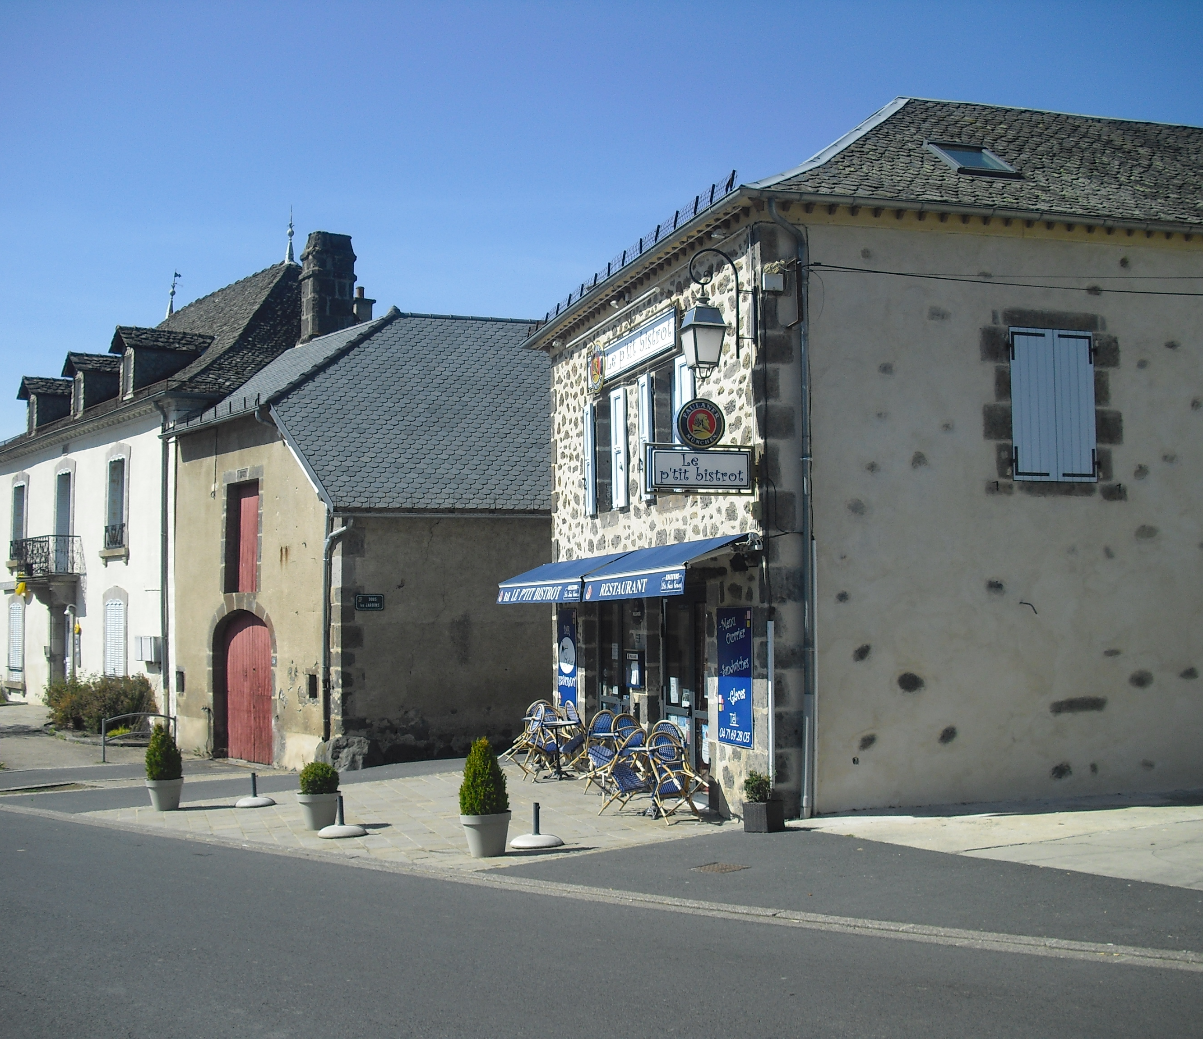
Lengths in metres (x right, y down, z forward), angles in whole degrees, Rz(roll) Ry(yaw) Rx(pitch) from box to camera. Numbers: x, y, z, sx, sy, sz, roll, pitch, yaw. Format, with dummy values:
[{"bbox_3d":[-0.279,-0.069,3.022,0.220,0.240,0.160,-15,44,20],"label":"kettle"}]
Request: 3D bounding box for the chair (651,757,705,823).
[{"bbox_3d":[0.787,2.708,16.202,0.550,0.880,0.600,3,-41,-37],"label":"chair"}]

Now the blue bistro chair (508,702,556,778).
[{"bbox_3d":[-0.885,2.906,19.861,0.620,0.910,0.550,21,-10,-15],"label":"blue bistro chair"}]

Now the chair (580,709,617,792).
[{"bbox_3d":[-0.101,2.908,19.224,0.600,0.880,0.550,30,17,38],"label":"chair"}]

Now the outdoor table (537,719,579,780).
[{"bbox_3d":[-0.575,3.089,20.380,0.560,0.730,0.560,0,-4,0],"label":"outdoor table"}]

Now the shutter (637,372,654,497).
[{"bbox_3d":[0.581,-1.082,19.510,0.060,1.610,0.520,1,-4,-17],"label":"shutter"}]

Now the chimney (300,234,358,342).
[{"bbox_3d":[-5.916,-4.955,32.919,0.750,2.600,1.100,3,-5,-37],"label":"chimney"}]

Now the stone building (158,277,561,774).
[{"bbox_3d":[-3.199,0.258,28.350,8.000,8.300,8.000,3,-5,-39],"label":"stone building"}]

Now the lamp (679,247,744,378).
[{"bbox_3d":[1.216,-2.198,16.186,0.680,1.390,0.410,1,-4,-17],"label":"lamp"}]

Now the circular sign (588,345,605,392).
[{"bbox_3d":[-0.074,-2.105,21.153,0.120,0.690,0.660,1,-4,-17],"label":"circular sign"}]

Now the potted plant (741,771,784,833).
[{"bbox_3d":[1.618,2.775,15.047,0.300,0.600,0.300,-3,-5,35],"label":"potted plant"}]

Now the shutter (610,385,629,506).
[{"bbox_3d":[0.250,-0.959,20.574,0.060,1.640,0.540,1,-4,-17],"label":"shutter"}]

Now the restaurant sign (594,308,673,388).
[{"bbox_3d":[0.391,-2.217,20.006,0.120,0.520,3.380,1,-4,-17],"label":"restaurant sign"}]

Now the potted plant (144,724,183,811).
[{"bbox_3d":[-5.073,2.860,17.642,0.445,0.980,0.445,0,-4,0],"label":"potted plant"}]

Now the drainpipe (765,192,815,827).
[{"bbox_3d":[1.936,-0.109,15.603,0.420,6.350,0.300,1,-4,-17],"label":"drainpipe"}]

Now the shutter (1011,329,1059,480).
[{"bbox_3d":[4.861,-1.296,17.097,0.560,1.730,0.060,1,-4,-17],"label":"shutter"}]

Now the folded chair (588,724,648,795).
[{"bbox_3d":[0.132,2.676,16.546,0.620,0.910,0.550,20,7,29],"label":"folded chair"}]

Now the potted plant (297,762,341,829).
[{"bbox_3d":[-2.915,2.853,15.692,0.460,0.720,0.460,0,-4,0],"label":"potted plant"}]

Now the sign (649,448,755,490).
[{"bbox_3d":[1.036,-0.516,15.896,1.200,0.510,0.130,1,-4,-17],"label":"sign"}]

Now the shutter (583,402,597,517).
[{"bbox_3d":[-0.173,-0.830,21.610,0.060,1.640,0.480,1,-4,-17],"label":"shutter"}]

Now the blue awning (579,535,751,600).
[{"bbox_3d":[0.698,0.584,17.837,0.830,0.700,3.850,1,-4,-17],"label":"blue awning"}]

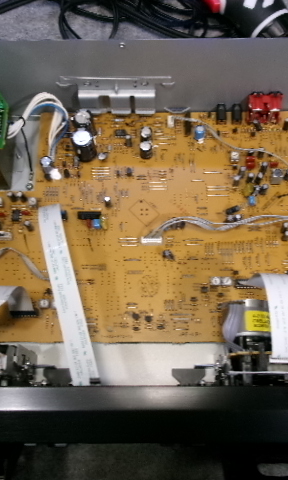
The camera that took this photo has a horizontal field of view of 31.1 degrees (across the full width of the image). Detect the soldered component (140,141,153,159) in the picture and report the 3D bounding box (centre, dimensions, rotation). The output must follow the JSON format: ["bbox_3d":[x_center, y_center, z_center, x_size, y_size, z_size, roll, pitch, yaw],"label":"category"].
[{"bbox_3d":[0.002,-0.075,0.437,0.010,0.013,0.010,0,72,1],"label":"soldered component"}]

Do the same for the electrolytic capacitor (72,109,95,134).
[{"bbox_3d":[-0.050,-0.098,0.438,0.014,0.025,0.014,0,72,1],"label":"electrolytic capacitor"}]

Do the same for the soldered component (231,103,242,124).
[{"bbox_3d":[0.081,-0.108,0.447,0.009,0.012,0.013,0,72,1],"label":"soldered component"}]

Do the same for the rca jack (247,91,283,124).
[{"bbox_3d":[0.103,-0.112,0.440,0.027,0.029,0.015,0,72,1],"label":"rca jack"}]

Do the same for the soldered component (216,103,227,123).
[{"bbox_3d":[0.066,-0.106,0.439,0.007,0.010,0.013,0,72,0],"label":"soldered component"}]

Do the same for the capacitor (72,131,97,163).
[{"bbox_3d":[-0.050,-0.078,0.431,0.015,0.027,0.015,0,72,1],"label":"capacitor"}]

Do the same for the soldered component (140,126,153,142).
[{"bbox_3d":[0.002,-0.088,0.441,0.010,0.013,0.010,0,72,1],"label":"soldered component"}]

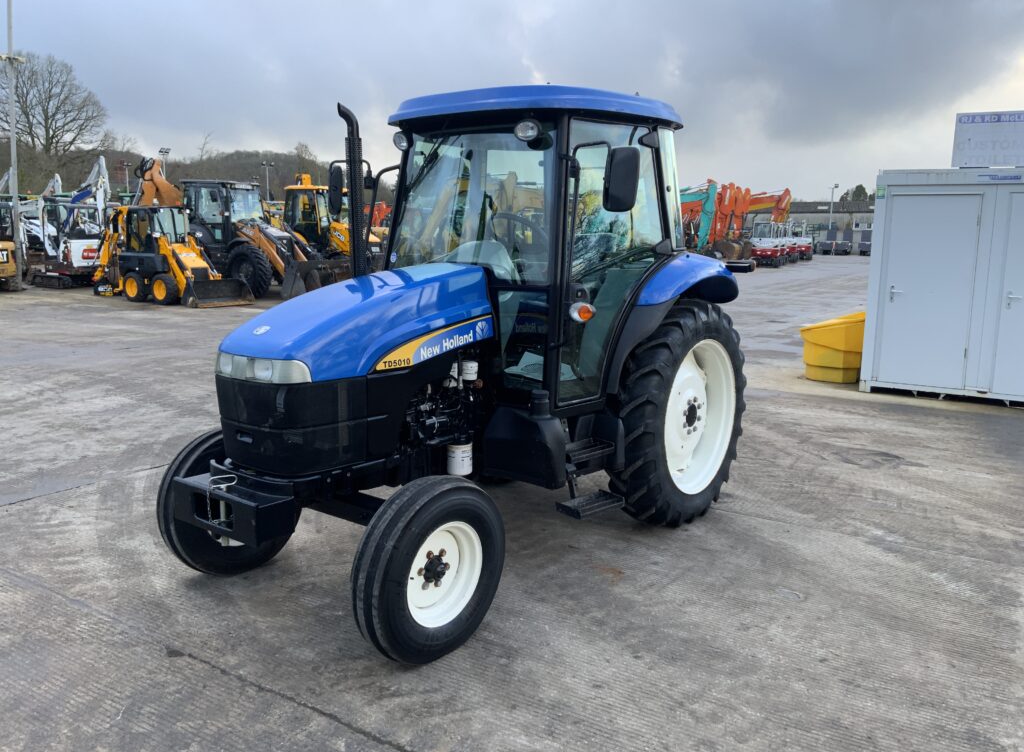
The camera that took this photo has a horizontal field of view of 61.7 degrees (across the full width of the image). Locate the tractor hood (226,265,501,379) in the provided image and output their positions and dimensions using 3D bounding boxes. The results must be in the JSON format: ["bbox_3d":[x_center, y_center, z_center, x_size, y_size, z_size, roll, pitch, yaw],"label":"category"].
[{"bbox_3d":[-0.762,-0.296,4.208,0.730,0.500,1.380,8,12,37],"label":"tractor hood"}]

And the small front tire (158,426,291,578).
[{"bbox_3d":[-1.512,0.675,4.642,0.210,0.788,0.796,9,13,40],"label":"small front tire"}]

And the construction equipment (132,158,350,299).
[{"bbox_3d":[-7.750,-4.130,23.400,6.700,3.600,2.400,5,10,22],"label":"construction equipment"}]

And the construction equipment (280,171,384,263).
[{"bbox_3d":[-5.270,-4.450,25.800,5.700,3.500,2.350,7,11,34],"label":"construction equipment"}]

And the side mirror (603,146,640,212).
[{"bbox_3d":[0.504,-0.930,4.050,0.185,0.290,0.080,4,10,21],"label":"side mirror"}]

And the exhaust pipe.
[{"bbox_3d":[-0.854,-0.917,4.682,0.175,1.070,0.120,-1,10,-11],"label":"exhaust pipe"}]

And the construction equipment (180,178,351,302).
[{"bbox_3d":[-6.742,-3.710,23.143,5.500,3.050,2.350,6,11,30],"label":"construction equipment"}]

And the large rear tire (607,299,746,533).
[{"bbox_3d":[1.091,0.234,5.473,0.340,1.431,1.445,8,12,37],"label":"large rear tire"}]

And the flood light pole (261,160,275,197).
[{"bbox_3d":[-16.676,-11.582,58.921,0.980,6.261,0.350,-2,10,-15],"label":"flood light pole"}]

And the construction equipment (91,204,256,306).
[{"bbox_3d":[-8.702,-2.996,21.073,4.800,2.300,1.550,7,12,32],"label":"construction equipment"}]

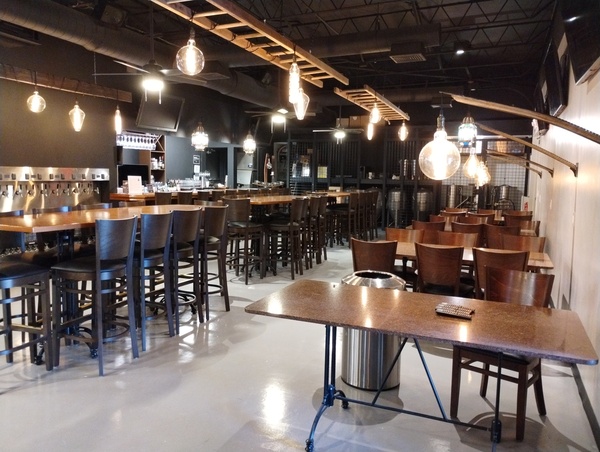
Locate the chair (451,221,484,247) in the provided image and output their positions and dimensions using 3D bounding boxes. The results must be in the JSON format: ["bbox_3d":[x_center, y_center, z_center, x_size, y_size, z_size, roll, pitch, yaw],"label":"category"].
[{"bbox_3d":[2.330,0.375,6.696,0.433,0.855,0.490,4,6,29],"label":"chair"}]

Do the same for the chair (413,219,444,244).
[{"bbox_3d":[1.772,0.359,6.634,0.430,0.865,0.470,3,6,22],"label":"chair"}]

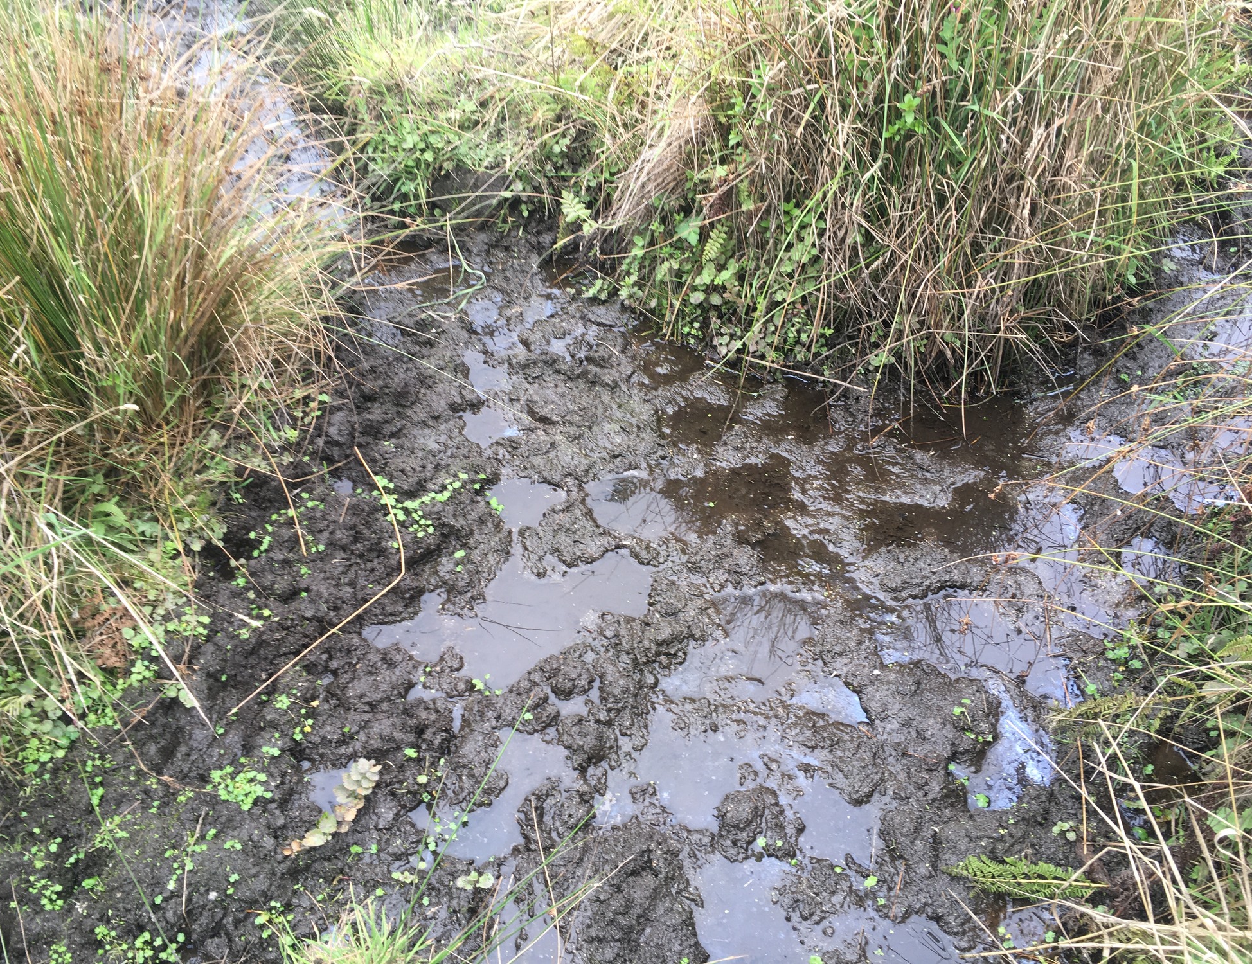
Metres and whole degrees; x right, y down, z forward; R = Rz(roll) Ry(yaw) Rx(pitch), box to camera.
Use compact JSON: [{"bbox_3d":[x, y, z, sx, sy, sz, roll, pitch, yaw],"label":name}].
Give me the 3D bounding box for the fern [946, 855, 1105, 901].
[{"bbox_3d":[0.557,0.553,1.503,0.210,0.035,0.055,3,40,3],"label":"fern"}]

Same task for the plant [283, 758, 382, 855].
[{"bbox_3d":[-0.434,0.480,1.591,0.060,0.050,0.175,29,48,30],"label":"plant"}]

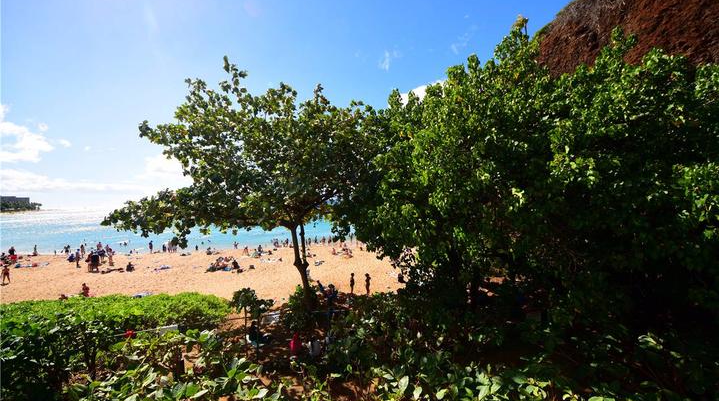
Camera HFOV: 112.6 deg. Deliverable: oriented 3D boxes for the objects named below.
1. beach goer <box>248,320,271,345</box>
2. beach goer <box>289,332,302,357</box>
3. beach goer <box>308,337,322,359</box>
[{"bbox_3d":[-4.320,5.637,10.350,0.850,0.970,0.520,1,-2,-18],"label":"beach goer"},{"bbox_3d":[-2.631,5.858,9.850,0.550,0.880,0.660,1,-2,-14],"label":"beach goer"},{"bbox_3d":[-1.790,5.961,9.750,0.520,0.840,0.660,0,-2,-11],"label":"beach goer"}]

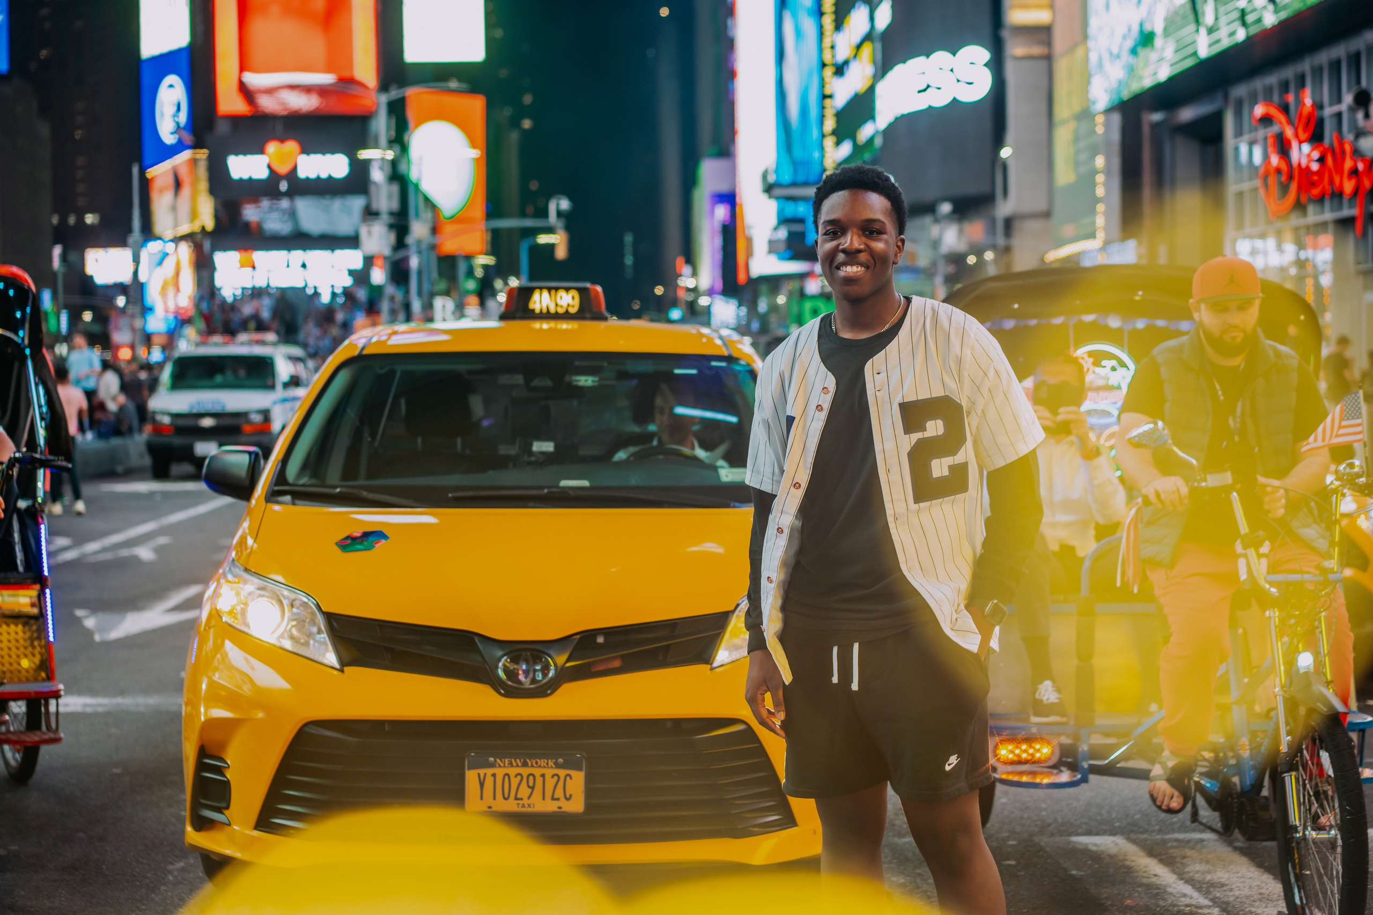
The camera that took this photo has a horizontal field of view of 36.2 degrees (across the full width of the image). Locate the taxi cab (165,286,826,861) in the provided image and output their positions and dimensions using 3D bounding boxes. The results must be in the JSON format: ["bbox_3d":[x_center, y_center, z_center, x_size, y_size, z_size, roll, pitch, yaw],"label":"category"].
[{"bbox_3d":[-0.497,0.298,7.863,2.130,1.895,5.090,0,2,-2],"label":"taxi cab"}]

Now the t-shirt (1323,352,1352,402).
[{"bbox_3d":[7.543,-0.938,24.300,0.260,0.620,0.430,-2,2,-37],"label":"t-shirt"}]

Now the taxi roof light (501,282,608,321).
[{"bbox_3d":[-0.493,-0.583,7.840,0.400,0.150,0.170,0,2,-2],"label":"taxi roof light"}]

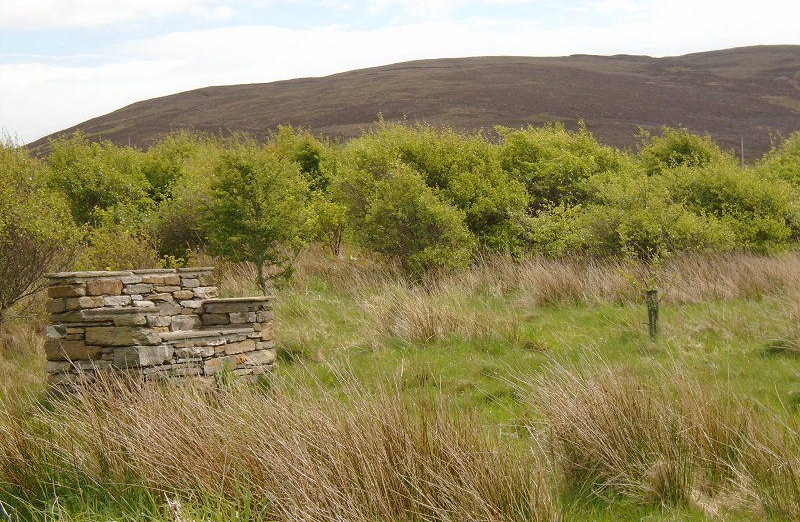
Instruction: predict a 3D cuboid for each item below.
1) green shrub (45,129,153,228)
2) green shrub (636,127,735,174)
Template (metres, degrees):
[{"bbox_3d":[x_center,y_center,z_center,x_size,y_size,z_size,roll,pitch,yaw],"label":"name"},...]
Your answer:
[{"bbox_3d":[-6.131,-1.341,44.000,2.210,2.620,2.200,0,2,0],"label":"green shrub"},{"bbox_3d":[6.907,-1.802,52.000,2.370,2.950,2.300,0,2,0],"label":"green shrub"}]

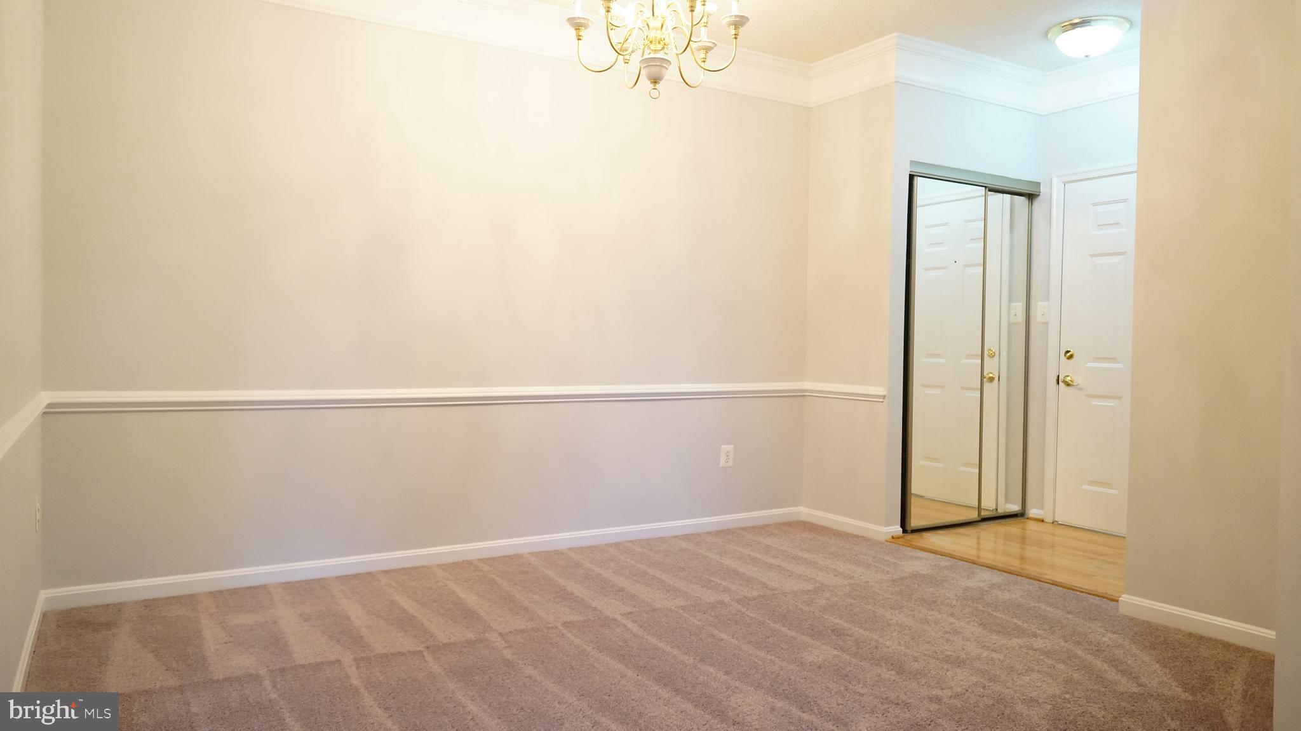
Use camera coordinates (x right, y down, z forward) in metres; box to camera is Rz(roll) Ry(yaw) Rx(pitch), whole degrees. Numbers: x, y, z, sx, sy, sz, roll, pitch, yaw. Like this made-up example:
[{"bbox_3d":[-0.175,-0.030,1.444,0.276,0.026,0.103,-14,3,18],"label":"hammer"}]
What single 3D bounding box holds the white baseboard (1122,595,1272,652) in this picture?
[{"bbox_3d":[2.039,0.959,3.098,0.020,0.075,0.533,0,2,-33],"label":"white baseboard"}]

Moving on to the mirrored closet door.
[{"bbox_3d":[1.916,-0.062,4.938,1.076,2.000,0.060,0,2,-30],"label":"mirrored closet door"}]

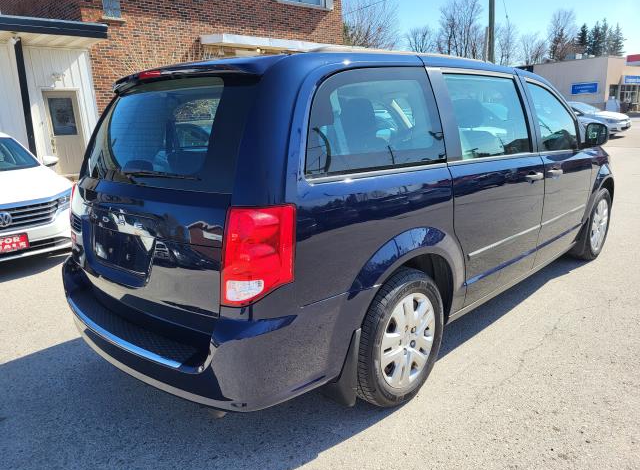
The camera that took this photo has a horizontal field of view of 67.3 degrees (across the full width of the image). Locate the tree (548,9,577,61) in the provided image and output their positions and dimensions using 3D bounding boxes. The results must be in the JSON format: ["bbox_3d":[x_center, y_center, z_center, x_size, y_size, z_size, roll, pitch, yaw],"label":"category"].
[{"bbox_3d":[26.341,-18.714,52.000,3.100,10.300,3.100,4,15,26],"label":"tree"}]

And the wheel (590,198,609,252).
[{"bbox_3d":[2.533,-0.098,4.460,0.150,0.465,0.465,11,19,43],"label":"wheel"}]

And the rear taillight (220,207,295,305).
[{"bbox_3d":[-0.216,0.078,1.617,0.240,0.380,0.210,11,19,43],"label":"rear taillight"}]

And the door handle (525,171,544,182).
[{"bbox_3d":[1.302,-0.348,2.913,0.055,0.050,0.230,11,19,43],"label":"door handle"}]

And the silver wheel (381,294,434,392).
[{"bbox_3d":[0.391,0.498,2.331,0.150,0.465,0.465,11,19,43],"label":"silver wheel"}]

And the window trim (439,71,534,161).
[{"bbox_3d":[0.924,-0.643,2.590,1.070,0.480,0.080,-16,4,-44],"label":"window trim"}]

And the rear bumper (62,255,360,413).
[{"bbox_3d":[-0.754,0.325,2.329,1.950,0.430,0.650,11,19,43],"label":"rear bumper"}]

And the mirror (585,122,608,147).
[{"bbox_3d":[2.071,-0.745,3.575,0.200,0.190,0.130,11,19,43],"label":"mirror"}]

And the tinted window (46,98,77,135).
[{"bbox_3d":[-6.482,-2.975,12.100,0.590,0.940,0.050,-12,16,-35],"label":"tinted window"}]

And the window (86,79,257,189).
[{"bbox_3d":[-0.751,-0.457,2.179,1.420,0.490,0.120,11,-7,43],"label":"window"}]

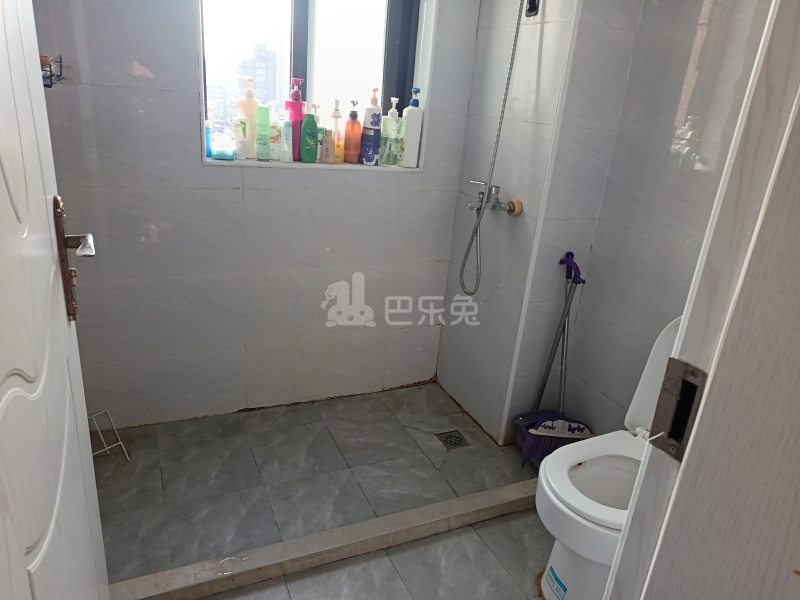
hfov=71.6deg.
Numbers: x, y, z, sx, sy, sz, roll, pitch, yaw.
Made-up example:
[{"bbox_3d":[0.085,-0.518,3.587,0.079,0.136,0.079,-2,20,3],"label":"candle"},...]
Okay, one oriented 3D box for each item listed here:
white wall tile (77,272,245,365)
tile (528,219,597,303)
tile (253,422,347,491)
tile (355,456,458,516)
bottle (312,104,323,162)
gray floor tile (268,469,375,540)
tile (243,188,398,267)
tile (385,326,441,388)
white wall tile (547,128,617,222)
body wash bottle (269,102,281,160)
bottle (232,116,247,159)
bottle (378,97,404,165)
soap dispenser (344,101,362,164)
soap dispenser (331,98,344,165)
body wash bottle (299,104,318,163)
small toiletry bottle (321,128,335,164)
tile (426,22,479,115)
[{"bbox_3d":[-0.856,0.060,1.969,0.600,0.302,0.010,-5,23,-25],"label":"white wall tile"},{"bbox_3d":[0.577,-0.141,1.967,0.238,0.300,0.010,-5,22,-25],"label":"tile"},{"bbox_3d":[-0.377,0.549,2.015,0.300,0.010,0.300,-4,22,-24],"label":"tile"},{"bbox_3d":[0.016,0.630,1.889,0.300,0.010,0.295,-4,22,-24],"label":"tile"},{"bbox_3d":[-0.305,-0.611,2.038,0.070,0.206,0.050,-1,21,-17],"label":"bottle"},{"bbox_3d":[-0.255,0.651,1.766,0.300,0.010,0.295,-4,22,-24],"label":"gray floor tile"},{"bbox_3d":[-0.289,-0.270,2.115,0.602,0.301,0.010,-5,22,-24],"label":"tile"},{"bbox_3d":[0.054,0.253,2.479,0.260,0.280,0.010,-5,22,-25],"label":"tile"},{"bbox_3d":[0.599,-0.421,1.866,0.243,0.300,0.010,-5,22,-24],"label":"white wall tile"},{"bbox_3d":[-0.449,-0.605,1.991,0.053,0.200,0.045,-2,22,-19],"label":"body wash bottle"},{"bbox_3d":[-0.581,-0.587,2.004,0.048,0.147,0.038,-4,22,-24],"label":"bottle"},{"bbox_3d":[-0.030,-0.649,2.148,0.077,0.256,0.058,-1,21,-15],"label":"bottle"},{"bbox_3d":[-0.172,-0.617,2.057,0.065,0.228,0.054,0,21,-14],"label":"soap dispenser"},{"bbox_3d":[-0.239,-0.639,2.106,0.050,0.232,0.046,-4,22,-24],"label":"soap dispenser"},{"bbox_3d":[-0.327,-0.600,2.018,0.064,0.192,0.042,-2,22,-19],"label":"body wash bottle"},{"bbox_3d":[-0.271,-0.573,2.079,0.046,0.121,0.036,-2,21,-17],"label":"small toiletry bottle"},{"bbox_3d":[0.196,-0.863,2.092,0.166,0.300,0.010,-5,22,-25],"label":"tile"}]

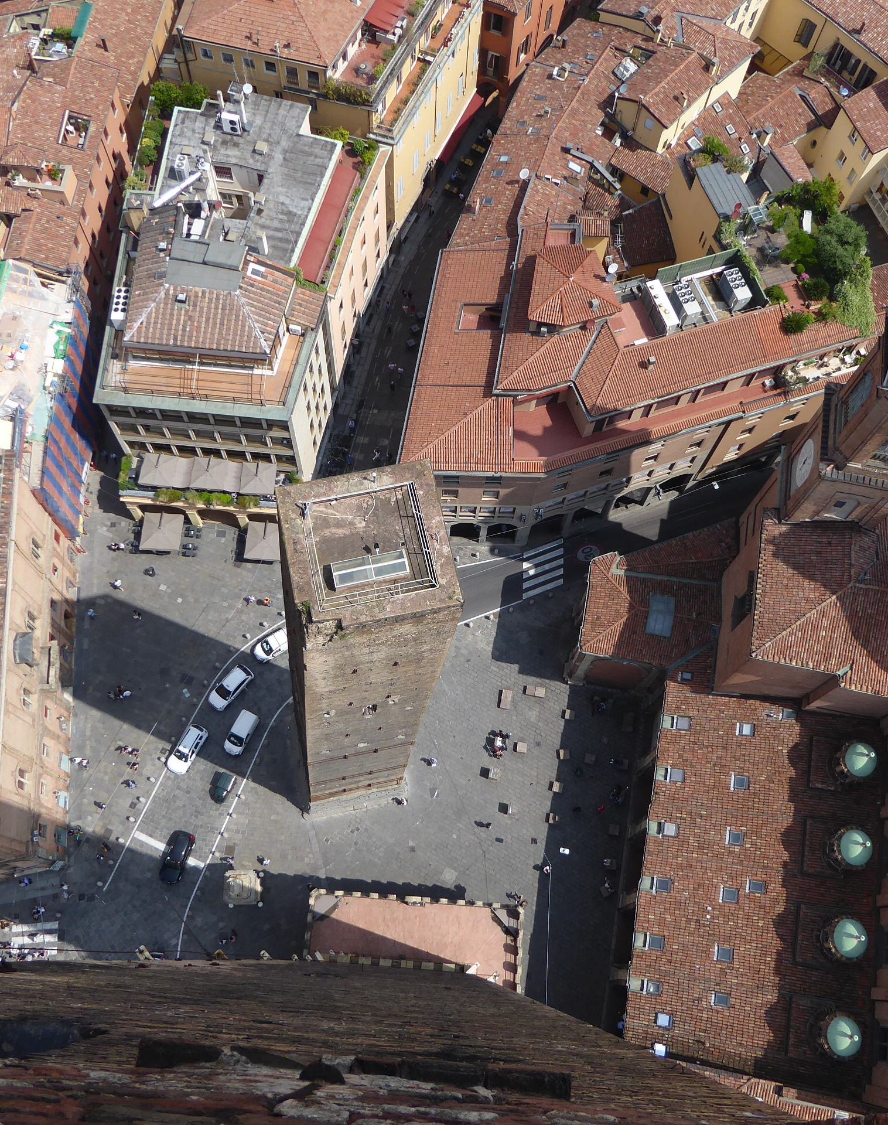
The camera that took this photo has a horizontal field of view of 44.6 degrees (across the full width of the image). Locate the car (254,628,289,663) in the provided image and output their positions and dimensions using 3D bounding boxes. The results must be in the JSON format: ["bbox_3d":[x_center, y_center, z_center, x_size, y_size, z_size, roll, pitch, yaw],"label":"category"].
[{"bbox_3d":[-15.202,7.410,98.142,4.150,1.820,1.740,-29,73,-12],"label":"car"}]

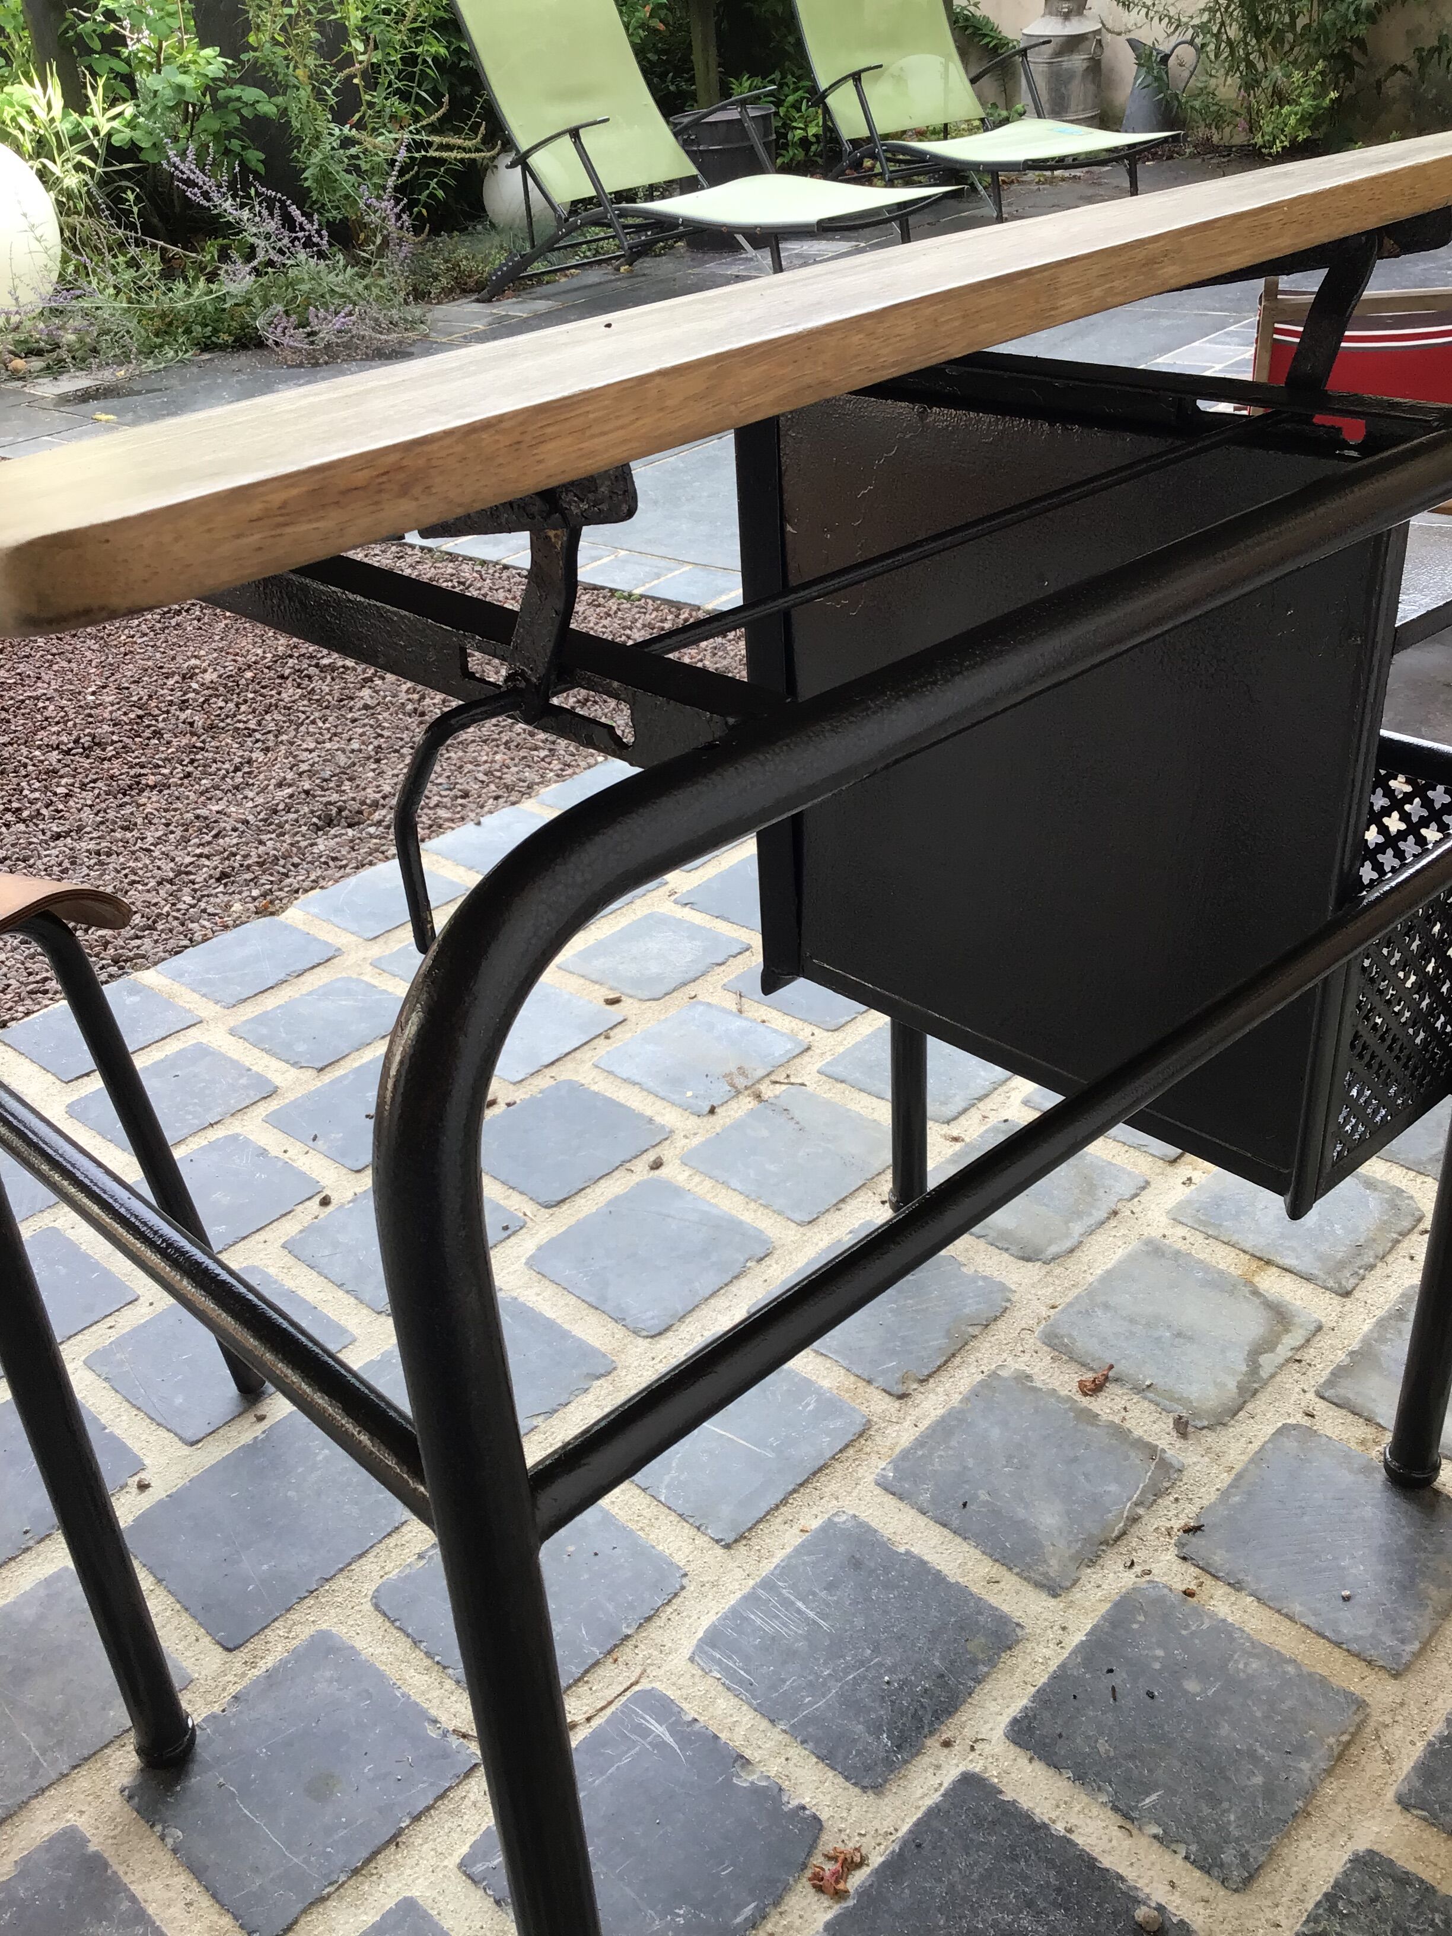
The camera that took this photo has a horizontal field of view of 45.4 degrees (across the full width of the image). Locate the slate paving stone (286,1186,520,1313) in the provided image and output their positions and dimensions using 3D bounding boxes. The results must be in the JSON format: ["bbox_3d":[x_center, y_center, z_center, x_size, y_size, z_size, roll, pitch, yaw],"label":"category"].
[{"bbox_3d":[-0.265,0.234,1.445,0.141,0.030,0.147,22,38,38],"label":"slate paving stone"}]

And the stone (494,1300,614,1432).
[{"bbox_3d":[-0.172,0.295,1.224,0.141,0.025,0.137,22,38,39],"label":"stone"}]

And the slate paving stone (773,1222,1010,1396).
[{"bbox_3d":[0.122,0.269,1.331,0.144,0.030,0.150,23,39,39],"label":"slate paving stone"}]

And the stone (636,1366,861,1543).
[{"bbox_3d":[-0.002,0.337,1.226,0.152,0.030,0.150,23,39,39],"label":"stone"}]

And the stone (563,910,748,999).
[{"bbox_3d":[-0.074,0.000,1.838,0.143,0.030,0.145,22,38,38],"label":"stone"}]

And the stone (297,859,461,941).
[{"bbox_3d":[-0.390,-0.067,2.001,0.139,0.030,0.151,22,39,39],"label":"stone"}]

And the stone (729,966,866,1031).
[{"bbox_3d":[0.101,0.024,1.772,0.145,0.030,0.146,22,38,39],"label":"stone"}]

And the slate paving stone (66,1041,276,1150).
[{"bbox_3d":[-0.523,0.138,1.652,0.141,0.030,0.146,22,38,38],"label":"slate paving stone"}]

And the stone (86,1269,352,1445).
[{"bbox_3d":[-0.364,0.288,1.263,0.137,0.025,0.141,22,38,39],"label":"stone"}]

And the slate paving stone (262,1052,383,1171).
[{"bbox_3d":[-0.309,0.137,1.530,0.137,0.025,0.137,22,38,39],"label":"slate paving stone"}]

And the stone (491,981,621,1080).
[{"bbox_3d":[-0.189,0.068,1.639,0.137,0.025,0.138,22,38,39],"label":"stone"}]

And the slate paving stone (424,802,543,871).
[{"bbox_3d":[-0.264,-0.142,2.119,0.143,0.030,0.150,23,39,39],"label":"slate paving stone"}]

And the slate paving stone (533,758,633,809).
[{"bbox_3d":[-0.139,-0.203,2.123,0.136,0.025,0.145,22,38,39],"label":"slate paving stone"}]

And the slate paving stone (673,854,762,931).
[{"bbox_3d":[0.038,-0.069,1.855,0.137,0.025,0.140,22,38,39],"label":"slate paving stone"}]

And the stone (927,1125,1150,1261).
[{"bbox_3d":[0.237,0.184,1.369,0.136,0.025,0.137,22,38,39],"label":"stone"}]

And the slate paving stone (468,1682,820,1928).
[{"bbox_3d":[-0.045,0.491,0.955,0.135,0.030,0.148,21,38,38],"label":"slate paving stone"}]

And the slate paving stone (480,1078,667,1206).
[{"bbox_3d":[-0.139,0.157,1.471,0.134,0.025,0.136,22,38,39],"label":"slate paving stone"}]

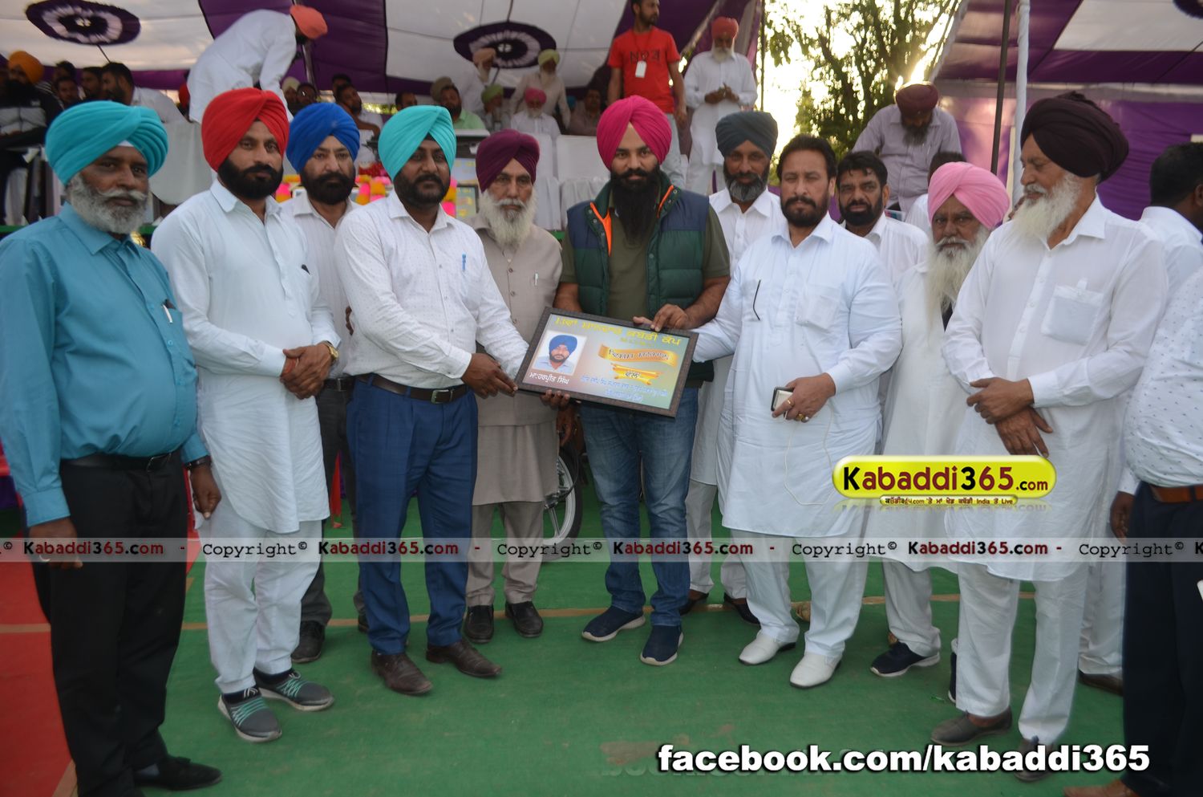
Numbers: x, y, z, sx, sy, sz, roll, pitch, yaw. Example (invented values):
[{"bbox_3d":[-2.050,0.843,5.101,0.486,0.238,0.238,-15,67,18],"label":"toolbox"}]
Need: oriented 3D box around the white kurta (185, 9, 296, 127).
[{"bbox_3d":[-2.310,-2.090,5.800,0.660,0.850,0.500,2,9,7],"label":"white kurta"}]

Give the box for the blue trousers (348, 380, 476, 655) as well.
[{"bbox_3d":[-0.615,0.378,2.952,0.400,0.890,0.330,-9,14,-43],"label":"blue trousers"}]

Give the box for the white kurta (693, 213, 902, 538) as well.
[{"bbox_3d":[0.631,-0.093,2.886,0.600,0.960,0.420,6,11,25],"label":"white kurta"}]

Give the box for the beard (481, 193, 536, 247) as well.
[{"bbox_3d":[-0.317,-0.611,3.086,0.180,0.195,0.140,-2,9,-15],"label":"beard"}]

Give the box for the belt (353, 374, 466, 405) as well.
[{"bbox_3d":[-0.589,-0.042,2.840,0.380,0.080,0.290,-6,13,-33],"label":"belt"}]

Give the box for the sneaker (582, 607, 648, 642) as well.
[{"bbox_3d":[0.054,0.800,3.325,0.280,0.100,0.100,-8,12,-43],"label":"sneaker"}]

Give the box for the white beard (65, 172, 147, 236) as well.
[{"bbox_3d":[-1.138,-0.448,2.070,0.130,0.145,0.155,7,11,36],"label":"white beard"}]

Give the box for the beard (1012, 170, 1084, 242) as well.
[{"bbox_3d":[1.174,-0.502,2.370,0.150,0.190,0.150,-1,9,-12],"label":"beard"}]

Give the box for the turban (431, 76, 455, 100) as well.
[{"bbox_3d":[-1.469,-2.877,8.400,0.210,0.210,0.250,-3,10,-20],"label":"turban"}]

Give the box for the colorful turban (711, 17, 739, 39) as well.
[{"bbox_3d":[1.030,-3.090,7.500,0.225,0.180,0.250,2,9,8],"label":"colorful turban"}]

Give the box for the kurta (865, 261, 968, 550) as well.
[{"bbox_3d":[1.098,0.006,2.983,0.470,1.000,0.350,7,12,29],"label":"kurta"}]

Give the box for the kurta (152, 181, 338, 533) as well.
[{"bbox_3d":[-1.000,-0.125,2.537,0.490,0.960,0.350,-7,11,-39],"label":"kurta"}]

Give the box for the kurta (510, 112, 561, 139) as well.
[{"bbox_3d":[-0.677,-2.642,9.200,0.520,0.620,0.380,1,11,-2],"label":"kurta"}]

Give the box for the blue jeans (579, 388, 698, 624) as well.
[{"bbox_3d":[0.129,0.352,3.199,0.400,0.910,0.320,3,10,14],"label":"blue jeans"}]

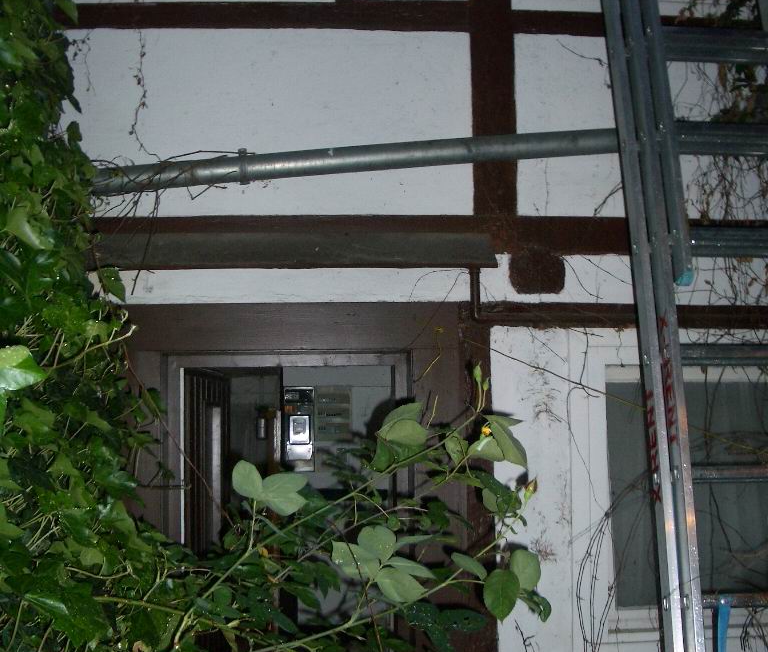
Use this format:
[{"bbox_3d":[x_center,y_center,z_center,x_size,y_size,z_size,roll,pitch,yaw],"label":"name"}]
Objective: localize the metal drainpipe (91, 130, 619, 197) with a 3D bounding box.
[{"bbox_3d":[-0.048,-0.637,4.001,2.216,0.100,0.100,-5,-4,-4],"label":"metal drainpipe"}]

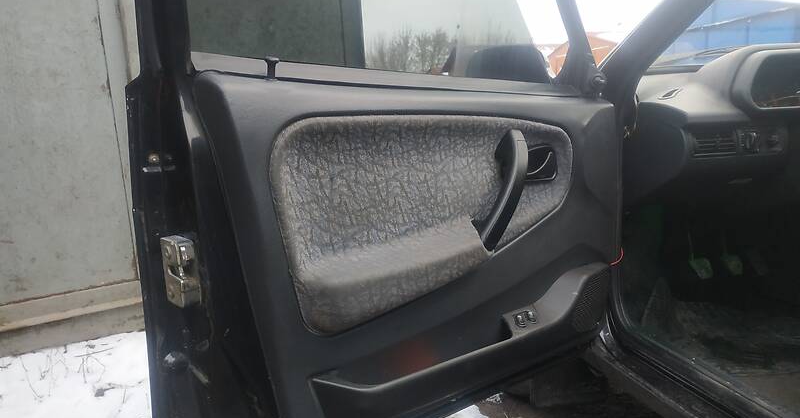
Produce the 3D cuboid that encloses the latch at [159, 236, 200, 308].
[{"bbox_3d":[-0.309,0.088,0.780,0.025,0.089,0.057,-12,13,-42],"label":"latch"}]

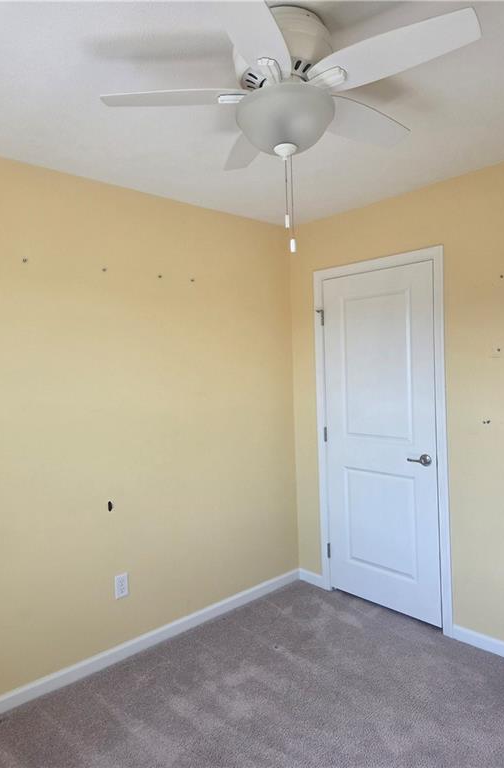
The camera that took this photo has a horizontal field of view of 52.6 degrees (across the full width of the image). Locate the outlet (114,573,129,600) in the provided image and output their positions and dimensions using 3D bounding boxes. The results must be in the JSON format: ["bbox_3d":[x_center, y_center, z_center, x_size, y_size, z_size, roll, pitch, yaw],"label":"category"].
[{"bbox_3d":[-0.670,1.044,2.639,0.071,0.118,0.011,-3,2,-43],"label":"outlet"}]

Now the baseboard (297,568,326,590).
[{"bbox_3d":[0.406,1.325,3.481,0.016,0.079,0.223,-3,2,-43],"label":"baseboard"}]

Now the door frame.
[{"bbox_3d":[0.778,0.314,3.073,0.100,2.096,0.886,-3,2,-43],"label":"door frame"}]

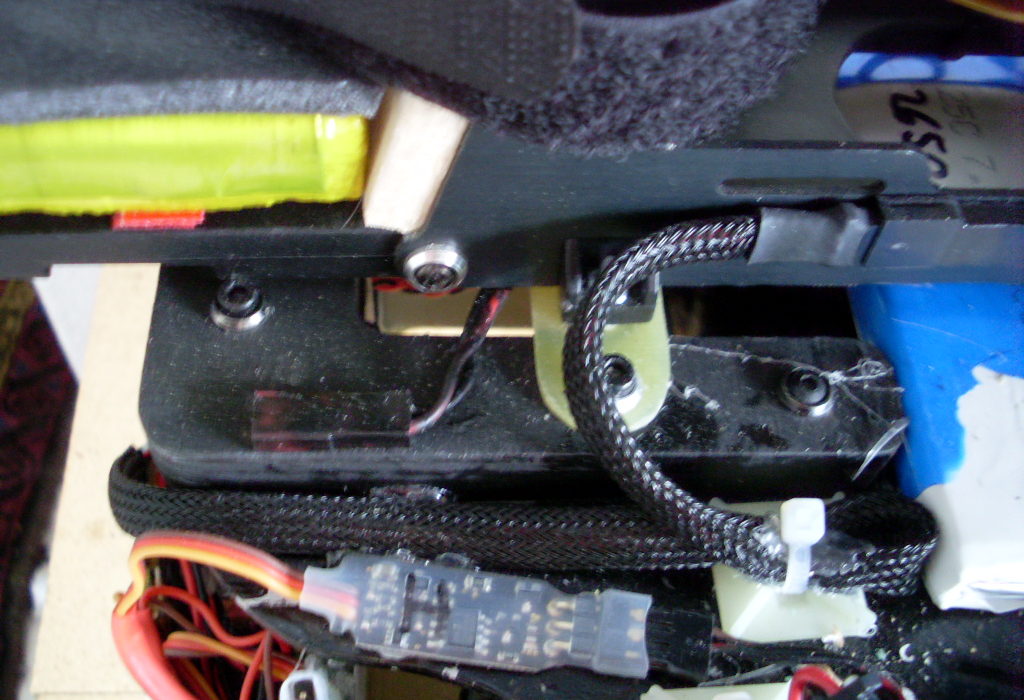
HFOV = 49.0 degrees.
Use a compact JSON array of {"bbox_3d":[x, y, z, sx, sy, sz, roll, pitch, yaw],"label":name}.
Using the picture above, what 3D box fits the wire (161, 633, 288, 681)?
[{"bbox_3d":[-0.036,0.038,0.141,0.017,0.007,0.002,10,54,8],"label":"wire"}]

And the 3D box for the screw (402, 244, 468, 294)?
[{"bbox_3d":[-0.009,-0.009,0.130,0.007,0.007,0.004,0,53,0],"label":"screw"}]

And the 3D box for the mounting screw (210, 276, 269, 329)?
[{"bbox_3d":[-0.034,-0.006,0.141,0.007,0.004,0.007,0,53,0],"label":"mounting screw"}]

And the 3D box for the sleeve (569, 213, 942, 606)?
[{"bbox_3d":[0.027,0.007,0.130,0.043,0.030,0.031,0,53,0],"label":"sleeve"}]

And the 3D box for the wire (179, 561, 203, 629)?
[{"bbox_3d":[-0.042,0.032,0.147,0.001,0.008,0.007,-11,54,-8],"label":"wire"}]

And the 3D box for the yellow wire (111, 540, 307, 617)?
[{"bbox_3d":[-0.036,0.027,0.130,0.022,0.010,0.005,0,53,0],"label":"yellow wire"}]

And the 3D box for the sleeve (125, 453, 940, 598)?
[{"bbox_3d":[0.001,0.020,0.136,0.099,0.010,0.016,0,53,0],"label":"sleeve"}]

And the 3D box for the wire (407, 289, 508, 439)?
[{"bbox_3d":[-0.006,0.001,0.134,0.003,0.006,0.021,25,57,18],"label":"wire"}]

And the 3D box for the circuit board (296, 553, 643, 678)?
[{"bbox_3d":[-0.004,0.032,0.135,0.041,0.004,0.010,6,53,5],"label":"circuit board"}]

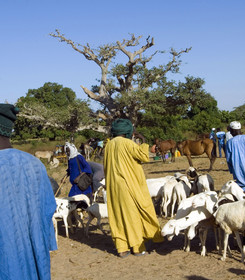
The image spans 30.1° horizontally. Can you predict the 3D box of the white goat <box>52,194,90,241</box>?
[{"bbox_3d":[-0.932,1.241,7.421,1.000,0.730,0.300,-5,0,-39],"label":"white goat"}]

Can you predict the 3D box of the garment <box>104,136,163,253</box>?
[{"bbox_3d":[0.141,0.729,6.100,0.640,1.480,0.500,-4,1,22],"label":"garment"}]

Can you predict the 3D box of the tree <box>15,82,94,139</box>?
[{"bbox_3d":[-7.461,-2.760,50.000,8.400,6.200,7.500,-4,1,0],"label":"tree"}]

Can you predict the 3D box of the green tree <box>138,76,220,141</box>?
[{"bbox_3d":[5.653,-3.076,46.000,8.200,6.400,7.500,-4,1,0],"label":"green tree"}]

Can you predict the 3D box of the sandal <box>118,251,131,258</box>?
[{"bbox_3d":[0.031,1.513,6.080,0.100,0.070,0.270,-3,1,25],"label":"sandal"}]

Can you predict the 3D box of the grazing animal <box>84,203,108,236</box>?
[{"bbox_3d":[-0.226,1.249,7.451,0.850,0.590,0.230,-5,0,-18],"label":"grazing animal"}]

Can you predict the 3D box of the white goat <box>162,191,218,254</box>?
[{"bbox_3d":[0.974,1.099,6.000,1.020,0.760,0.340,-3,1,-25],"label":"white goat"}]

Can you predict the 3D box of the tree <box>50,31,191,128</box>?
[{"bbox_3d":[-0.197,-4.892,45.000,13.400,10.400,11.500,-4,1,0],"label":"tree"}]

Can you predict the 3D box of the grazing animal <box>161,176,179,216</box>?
[{"bbox_3d":[0.939,1.090,8.951,0.320,0.740,0.980,-5,0,6],"label":"grazing animal"}]

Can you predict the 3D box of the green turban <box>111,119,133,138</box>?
[{"bbox_3d":[0.000,-0.151,6.080,0.250,0.250,0.270,-5,0,11],"label":"green turban"}]

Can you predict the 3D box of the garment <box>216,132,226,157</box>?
[{"bbox_3d":[5.757,0.233,26.500,0.520,1.500,0.360,-5,0,8],"label":"garment"}]

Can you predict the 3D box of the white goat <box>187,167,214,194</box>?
[{"bbox_3d":[1.543,0.984,8.900,0.360,0.880,0.900,-3,1,40],"label":"white goat"}]

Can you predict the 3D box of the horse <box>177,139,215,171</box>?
[{"bbox_3d":[3.053,0.579,18.800,1.750,1.320,0.450,-4,1,-12],"label":"horse"}]

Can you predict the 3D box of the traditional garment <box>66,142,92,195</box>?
[{"bbox_3d":[-0.845,0.586,8.750,0.450,1.060,0.430,-5,0,-27],"label":"traditional garment"}]

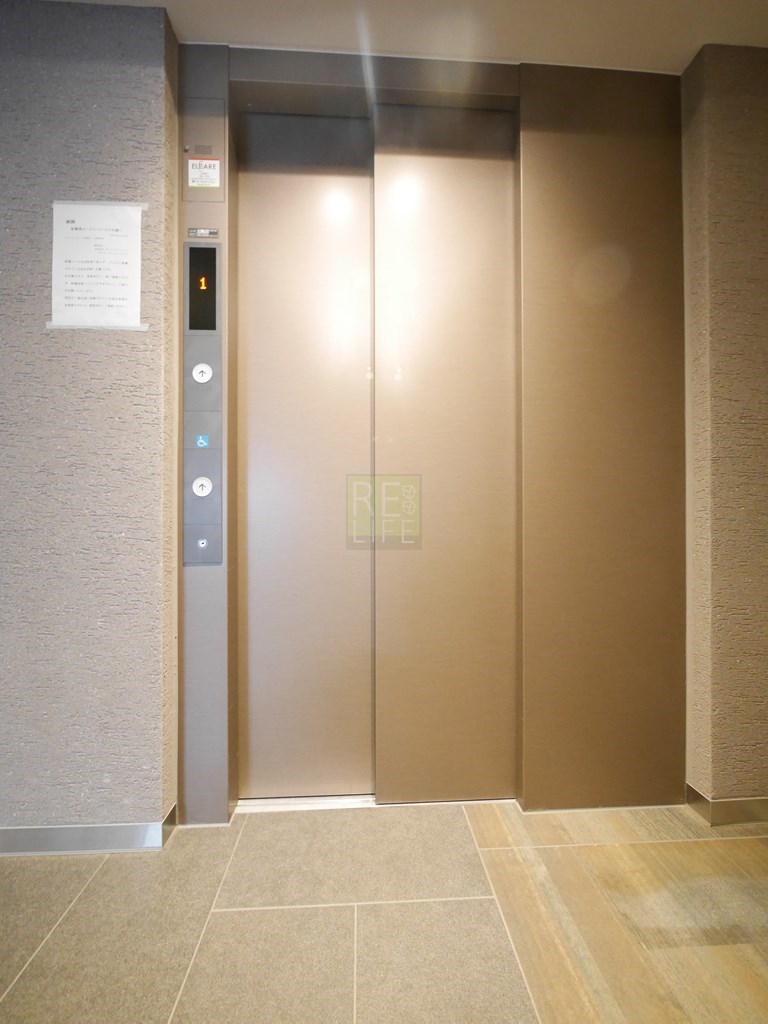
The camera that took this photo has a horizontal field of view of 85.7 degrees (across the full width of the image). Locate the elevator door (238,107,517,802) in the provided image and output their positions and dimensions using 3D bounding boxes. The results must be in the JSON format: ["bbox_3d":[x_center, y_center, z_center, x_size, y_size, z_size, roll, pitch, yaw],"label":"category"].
[{"bbox_3d":[-0.020,-0.168,1.213,0.796,1.998,0.065,0,0,-3],"label":"elevator door"}]

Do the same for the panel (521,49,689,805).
[{"bbox_3d":[0.623,-0.214,1.195,0.474,2.098,0.040,0,0,-3],"label":"panel"}]

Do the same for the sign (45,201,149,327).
[{"bbox_3d":[-0.710,-0.612,1.026,0.226,0.309,0.005,0,0,-3],"label":"sign"}]

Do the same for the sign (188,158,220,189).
[{"bbox_3d":[-0.484,-0.913,1.117,0.082,0.078,0.005,0,0,-3],"label":"sign"}]

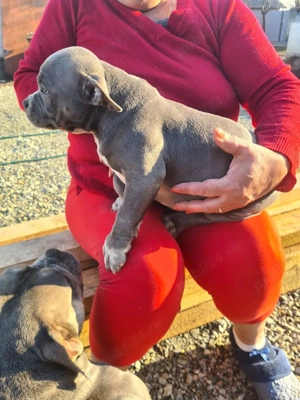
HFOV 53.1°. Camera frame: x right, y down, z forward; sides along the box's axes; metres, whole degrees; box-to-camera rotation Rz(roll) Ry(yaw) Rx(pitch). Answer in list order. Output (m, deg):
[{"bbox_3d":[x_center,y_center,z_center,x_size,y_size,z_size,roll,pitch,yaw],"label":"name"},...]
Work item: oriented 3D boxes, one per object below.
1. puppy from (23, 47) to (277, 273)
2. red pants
[{"bbox_3d":[0.012,-0.072,0.560,0.472,0.336,0.190,1,28,-15],"label":"puppy"},{"bbox_3d":[0.019,0.086,0.773,0.430,0.360,0.490,-10,31,-17],"label":"red pants"}]

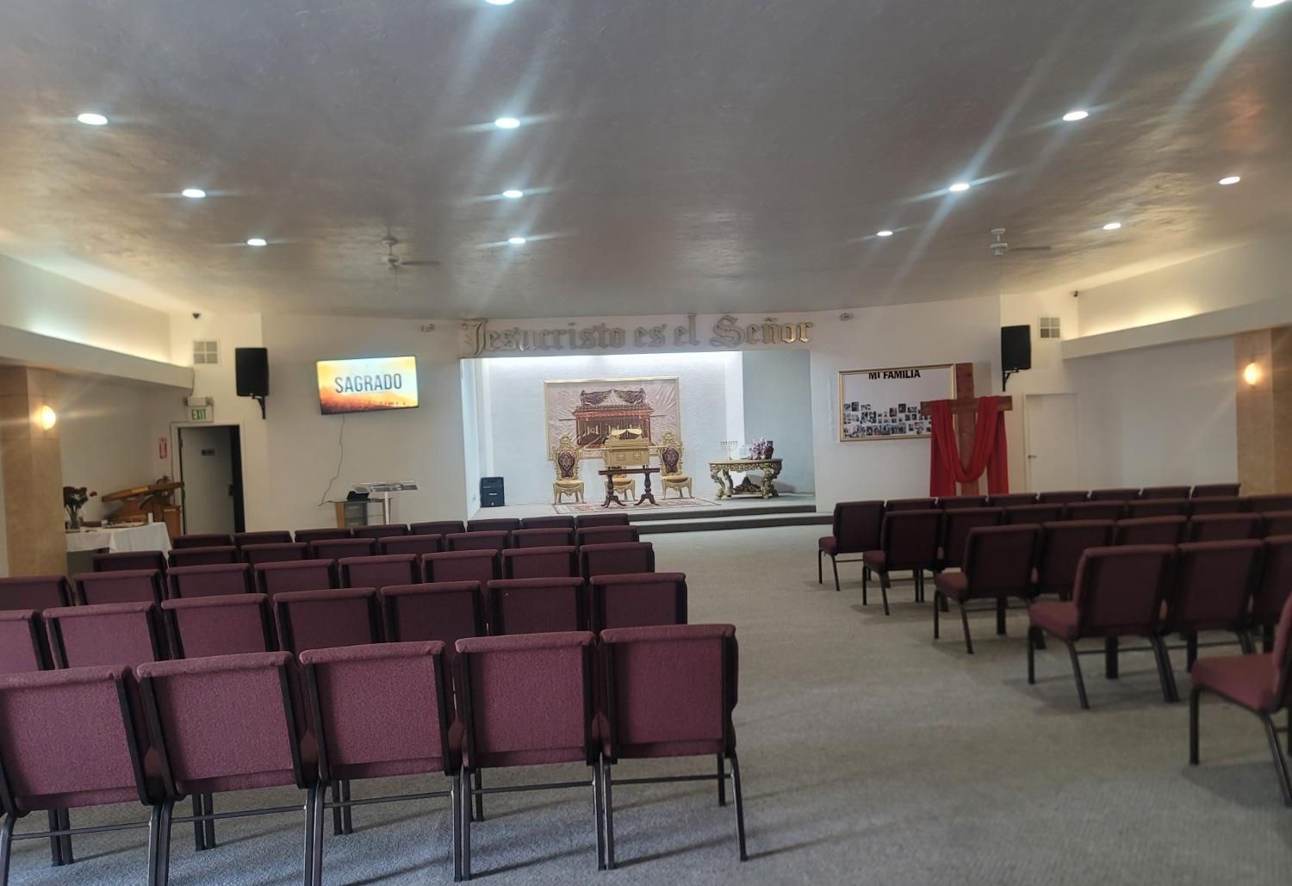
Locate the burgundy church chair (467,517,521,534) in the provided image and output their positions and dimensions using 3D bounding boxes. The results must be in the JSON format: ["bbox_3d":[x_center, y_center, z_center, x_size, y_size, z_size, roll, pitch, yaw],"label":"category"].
[{"bbox_3d":[-1.412,1.136,8.819,0.501,0.851,0.637,-2,0,-7],"label":"burgundy church chair"}]

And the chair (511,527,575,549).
[{"bbox_3d":[-0.825,1.110,7.657,0.492,0.840,0.656,-2,0,-5],"label":"chair"}]

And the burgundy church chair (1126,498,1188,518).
[{"bbox_3d":[4.233,0.900,7.974,0.501,0.851,0.637,-2,0,-1],"label":"burgundy church chair"}]

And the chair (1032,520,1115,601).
[{"bbox_3d":[2.860,0.949,6.473,0.497,0.852,0.638,-2,0,-3],"label":"chair"}]

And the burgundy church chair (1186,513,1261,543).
[{"bbox_3d":[3.907,0.916,6.594,0.510,0.850,0.666,-2,0,-3],"label":"burgundy church chair"}]

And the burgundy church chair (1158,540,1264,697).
[{"bbox_3d":[3.021,0.952,5.243,0.510,0.850,0.666,-2,0,-6],"label":"burgundy church chair"}]

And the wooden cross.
[{"bbox_3d":[5.393,-0.014,15.599,1.450,2.644,0.220,-2,0,19],"label":"wooden cross"}]

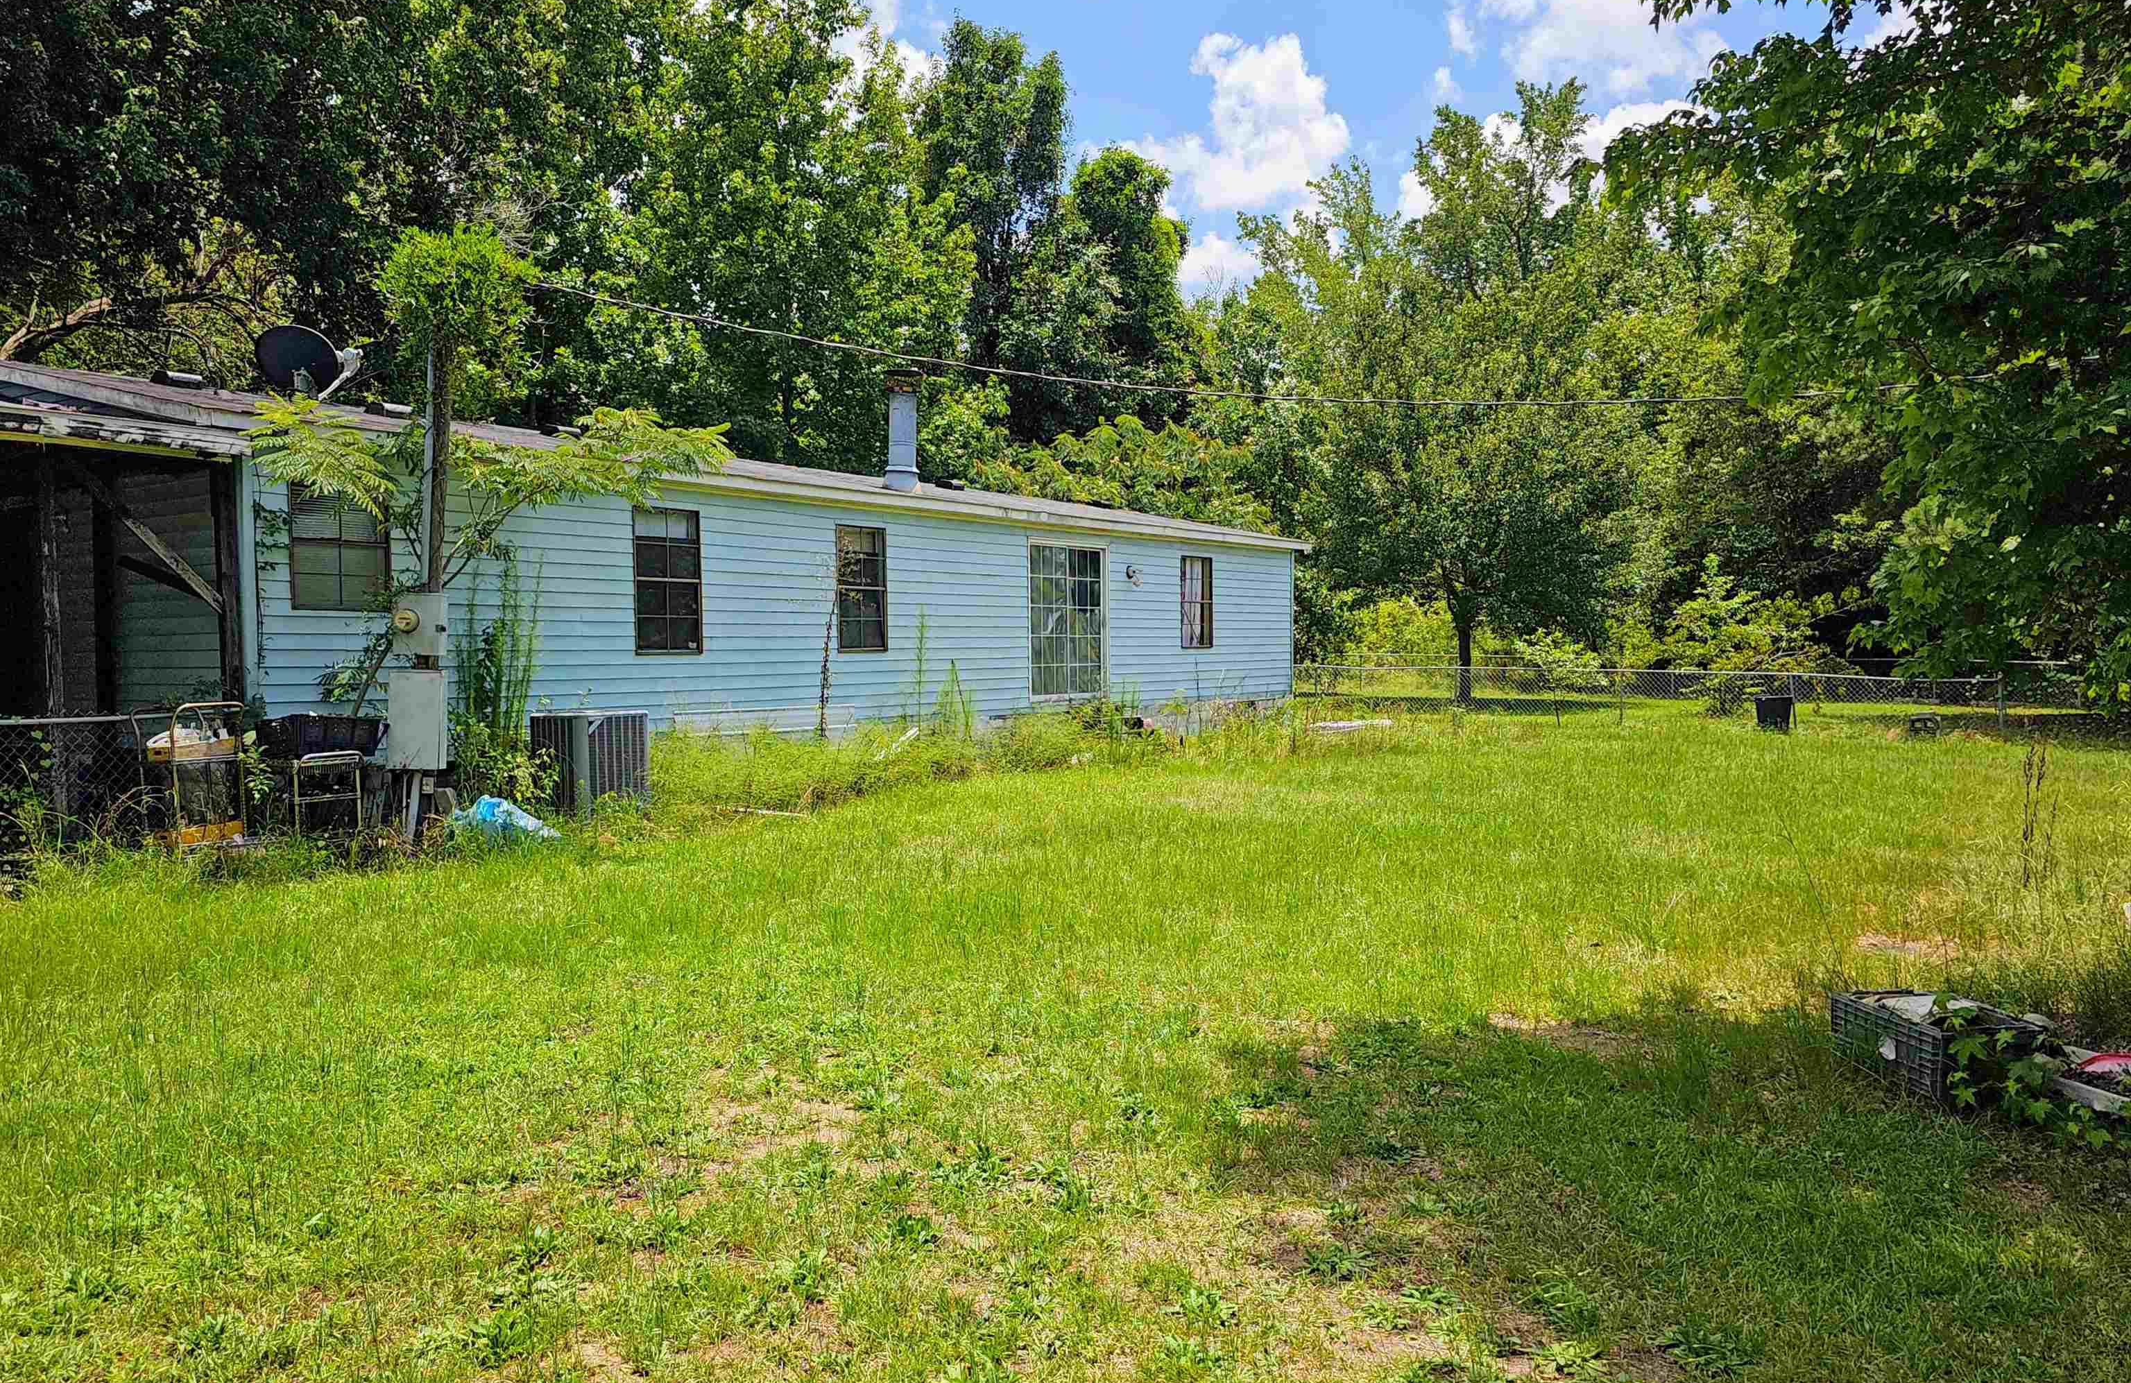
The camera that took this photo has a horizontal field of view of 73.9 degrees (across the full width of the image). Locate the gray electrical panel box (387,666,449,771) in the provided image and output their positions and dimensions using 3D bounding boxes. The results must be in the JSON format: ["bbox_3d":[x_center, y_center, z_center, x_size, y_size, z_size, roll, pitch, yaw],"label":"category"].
[{"bbox_3d":[-4.688,0.202,10.250,0.380,0.720,0.130,0,2,0],"label":"gray electrical panel box"}]

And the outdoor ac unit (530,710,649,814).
[{"bbox_3d":[-4.079,0.643,12.150,0.670,0.850,0.670,1,3,29],"label":"outdoor ac unit"}]

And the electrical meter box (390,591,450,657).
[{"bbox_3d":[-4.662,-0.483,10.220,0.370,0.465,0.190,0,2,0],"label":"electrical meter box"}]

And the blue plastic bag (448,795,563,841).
[{"bbox_3d":[-4.326,0.978,10.950,0.740,0.310,0.500,0,2,0],"label":"blue plastic bag"}]

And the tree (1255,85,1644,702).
[{"bbox_3d":[8.889,-6.807,32.800,9.000,14.200,8.600,0,2,0],"label":"tree"}]

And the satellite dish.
[{"bbox_3d":[-6.970,-3.019,13.000,0.780,0.660,0.550,0,2,7],"label":"satellite dish"}]

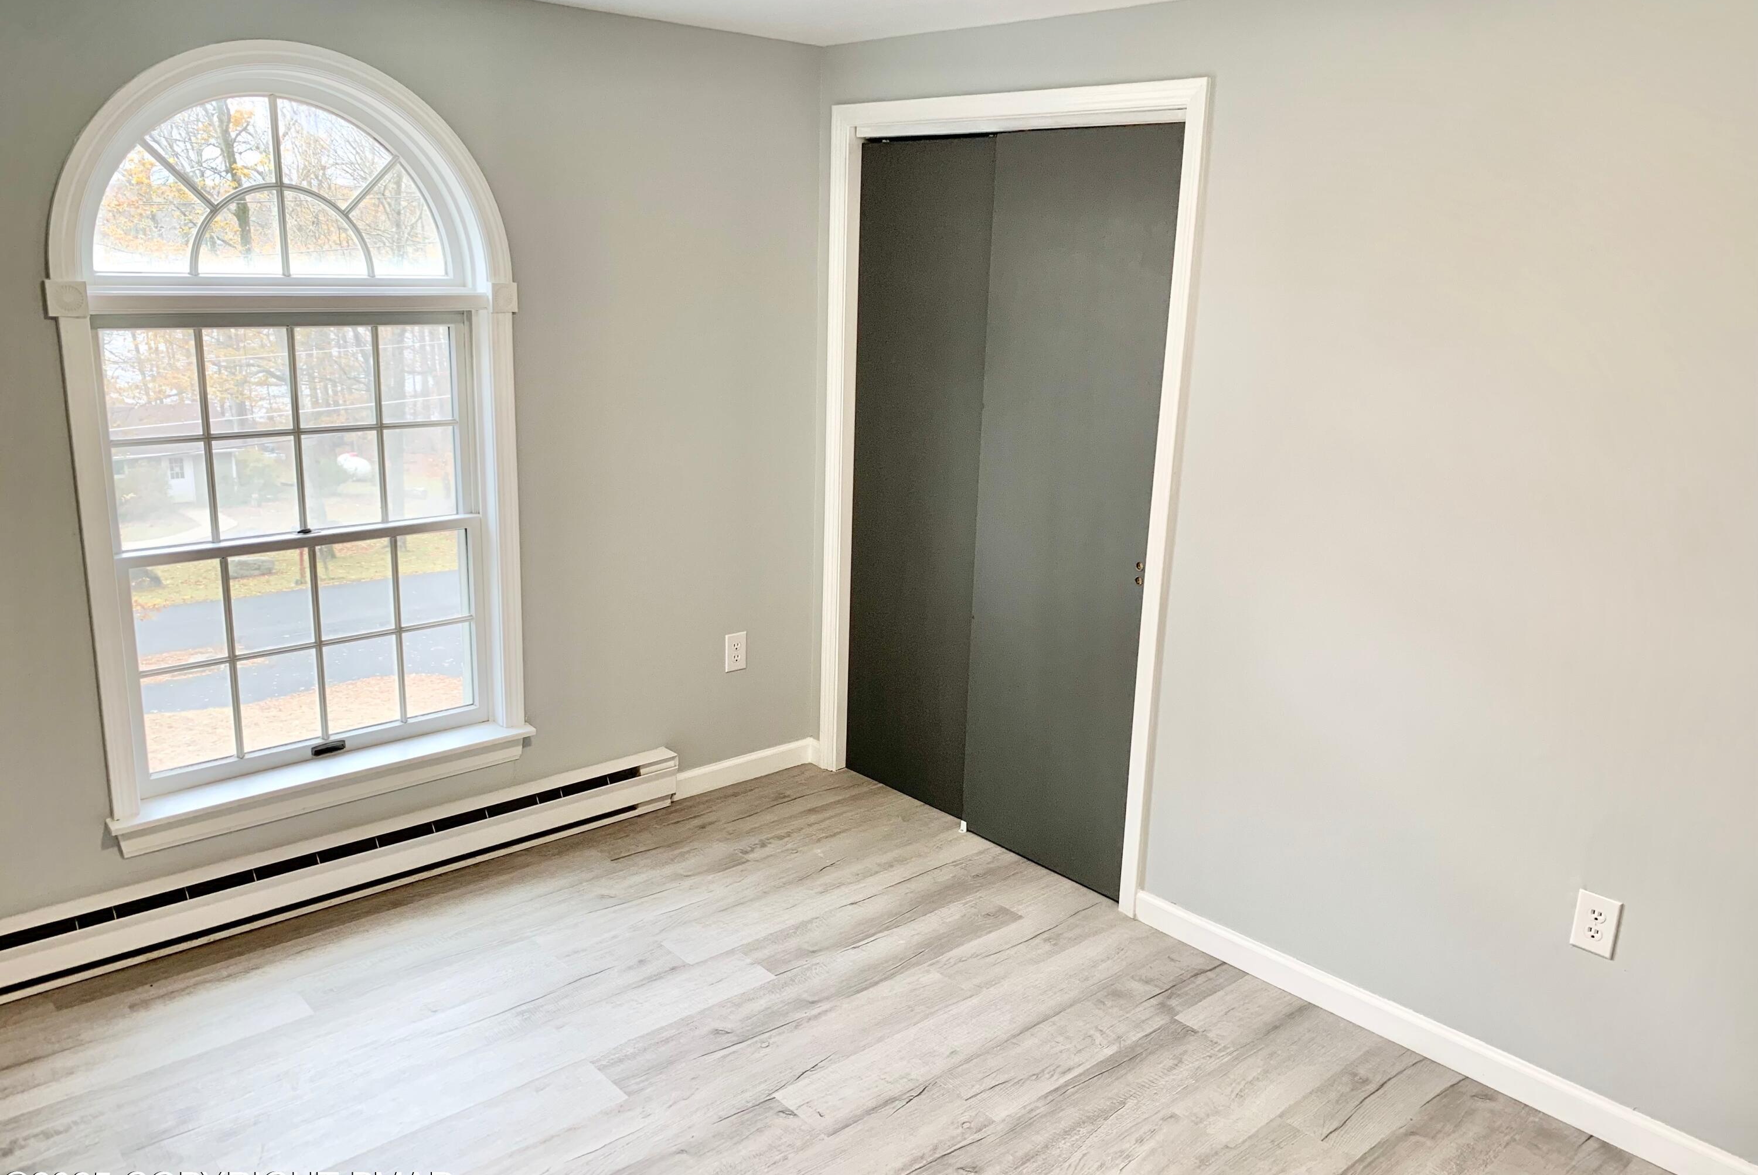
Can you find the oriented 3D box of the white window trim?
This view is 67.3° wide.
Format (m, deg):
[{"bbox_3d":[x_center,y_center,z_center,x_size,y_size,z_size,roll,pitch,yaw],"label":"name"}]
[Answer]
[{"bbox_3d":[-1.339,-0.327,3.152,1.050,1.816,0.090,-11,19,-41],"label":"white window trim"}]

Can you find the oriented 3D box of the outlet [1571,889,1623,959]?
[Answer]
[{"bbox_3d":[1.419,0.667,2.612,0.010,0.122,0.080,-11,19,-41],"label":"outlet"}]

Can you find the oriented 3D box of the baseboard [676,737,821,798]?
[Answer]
[{"bbox_3d":[-0.451,0.592,4.275,0.572,0.088,0.018,-11,19,-41],"label":"baseboard"}]

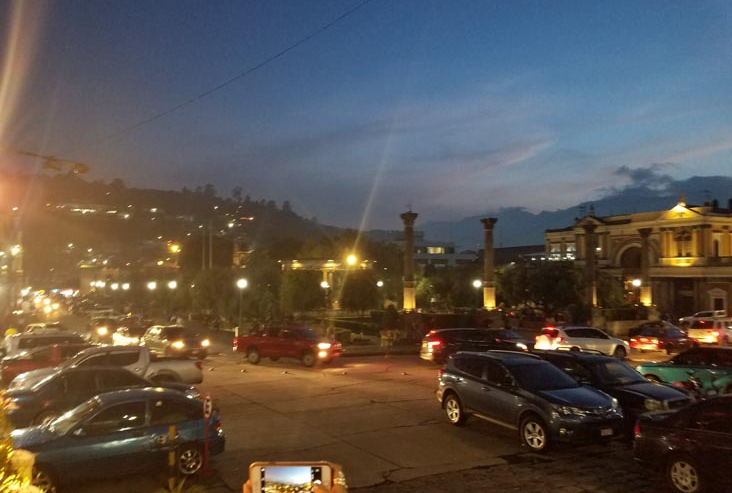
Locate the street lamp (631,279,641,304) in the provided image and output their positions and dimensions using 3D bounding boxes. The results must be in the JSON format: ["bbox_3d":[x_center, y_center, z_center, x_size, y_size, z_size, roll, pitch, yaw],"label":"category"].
[{"bbox_3d":[21.078,4.145,43.000,0.500,3.600,0.500,2,-5,-27],"label":"street lamp"}]

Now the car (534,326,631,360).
[{"bbox_3d":[10.350,4.666,26.446,4.500,1.640,1.810,2,-4,-23],"label":"car"}]

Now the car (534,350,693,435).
[{"bbox_3d":[5.900,3.657,14.136,1.770,1.700,4.450,2,-4,-28],"label":"car"}]

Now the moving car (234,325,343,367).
[{"bbox_3d":[-3.447,4.331,24.300,5.000,1.760,1.760,-2,-5,27],"label":"moving car"}]

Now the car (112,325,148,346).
[{"bbox_3d":[-12.600,4.791,28.743,1.750,1.500,4.300,3,-5,-37],"label":"car"}]

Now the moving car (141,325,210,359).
[{"bbox_3d":[-9.519,4.799,27.400,1.750,1.500,4.450,3,-5,-37],"label":"moving car"}]

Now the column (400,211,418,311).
[{"bbox_3d":[2.532,0.815,32.000,0.950,5.800,0.950,0,-4,0],"label":"column"}]

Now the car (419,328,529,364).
[{"bbox_3d":[4.800,4.546,24.951,4.550,1.600,1.800,1,-4,-20],"label":"car"}]

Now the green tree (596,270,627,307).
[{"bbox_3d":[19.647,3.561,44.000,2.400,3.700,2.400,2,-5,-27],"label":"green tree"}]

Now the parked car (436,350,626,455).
[{"bbox_3d":[3.563,3.418,12.725,1.845,1.690,4.570,2,-5,-27],"label":"parked car"}]

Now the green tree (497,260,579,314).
[{"bbox_3d":[11.800,3.200,37.871,5.300,4.200,5.200,0,-4,0],"label":"green tree"}]

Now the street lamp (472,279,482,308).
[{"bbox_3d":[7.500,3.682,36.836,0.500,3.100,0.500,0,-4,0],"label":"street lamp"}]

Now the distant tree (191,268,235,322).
[{"bbox_3d":[-12.564,4.092,45.000,3.600,4.700,3.600,2,-5,-27],"label":"distant tree"}]

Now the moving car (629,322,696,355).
[{"bbox_3d":[14.733,4.410,27.000,4.350,1.470,1.700,3,-5,-35],"label":"moving car"}]

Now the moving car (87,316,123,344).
[{"bbox_3d":[-16.756,5.456,35.500,1.750,1.550,4.400,3,-5,-34],"label":"moving car"}]

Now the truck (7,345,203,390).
[{"bbox_3d":[-7.400,3.743,15.784,5.100,1.750,1.800,2,-5,-32],"label":"truck"}]

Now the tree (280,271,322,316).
[{"bbox_3d":[-5.718,4.191,48.000,3.500,4.300,3.500,0,-4,0],"label":"tree"}]

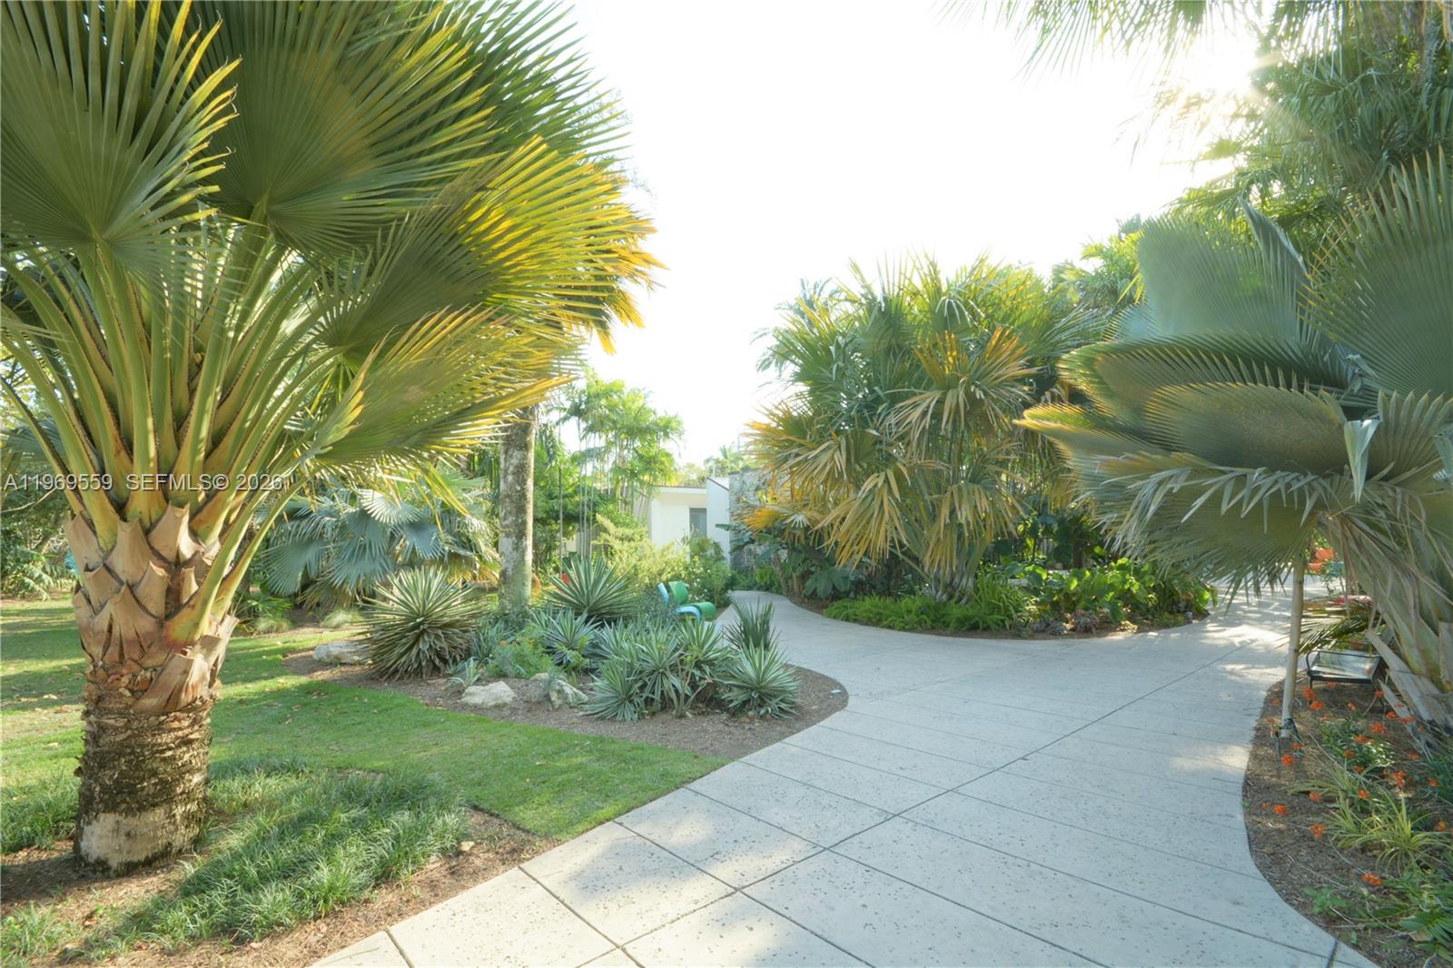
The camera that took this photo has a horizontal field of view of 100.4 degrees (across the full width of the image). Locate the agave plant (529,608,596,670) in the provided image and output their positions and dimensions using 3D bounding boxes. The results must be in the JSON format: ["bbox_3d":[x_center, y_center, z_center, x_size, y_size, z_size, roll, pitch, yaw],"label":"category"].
[{"bbox_3d":[-1.965,1.889,7.300,0.820,0.750,0.800,0,-3,0],"label":"agave plant"}]

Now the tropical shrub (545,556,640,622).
[{"bbox_3d":[-2.027,1.622,9.200,1.420,1.080,1.350,0,-3,0],"label":"tropical shrub"}]

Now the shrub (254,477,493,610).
[{"bbox_3d":[-7.163,1.223,12.300,4.700,2.700,4.000,0,-3,0],"label":"shrub"}]

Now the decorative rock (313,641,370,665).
[{"bbox_3d":[-4.874,2.152,7.700,0.750,0.280,0.450,0,-3,0],"label":"decorative rock"}]

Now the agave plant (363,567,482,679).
[{"bbox_3d":[-3.512,1.628,7.000,1.380,1.220,1.300,0,-3,0],"label":"agave plant"}]

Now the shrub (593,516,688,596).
[{"bbox_3d":[-1.869,1.609,13.200,2.100,1.800,1.800,0,-3,0],"label":"shrub"}]

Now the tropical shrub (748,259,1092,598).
[{"bbox_3d":[4.093,-1.104,12.800,7.100,7.200,6.200,0,-3,0],"label":"tropical shrub"}]

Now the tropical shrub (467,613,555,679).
[{"bbox_3d":[-2.488,1.877,7.000,0.980,0.720,0.850,0,-3,0],"label":"tropical shrub"}]

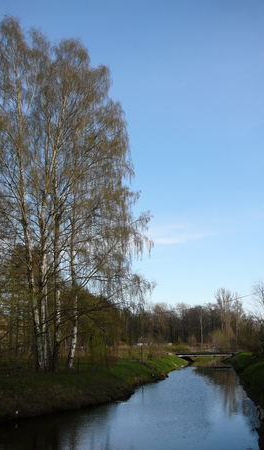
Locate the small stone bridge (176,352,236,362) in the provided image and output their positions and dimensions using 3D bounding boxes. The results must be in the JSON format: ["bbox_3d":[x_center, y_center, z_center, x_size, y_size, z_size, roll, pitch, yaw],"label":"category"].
[{"bbox_3d":[12.272,22.105,76.000,9.900,1.650,2.800,0,-15,0],"label":"small stone bridge"}]

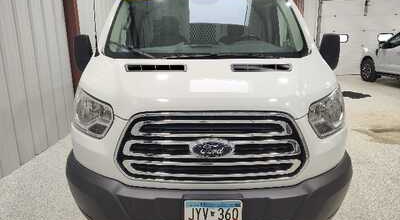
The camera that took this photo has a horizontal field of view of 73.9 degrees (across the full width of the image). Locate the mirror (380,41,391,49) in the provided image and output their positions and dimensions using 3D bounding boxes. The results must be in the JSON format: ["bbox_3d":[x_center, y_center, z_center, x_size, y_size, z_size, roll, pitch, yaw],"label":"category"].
[{"bbox_3d":[5.729,-2.014,8.200,0.290,0.220,0.180,0,13,0],"label":"mirror"}]

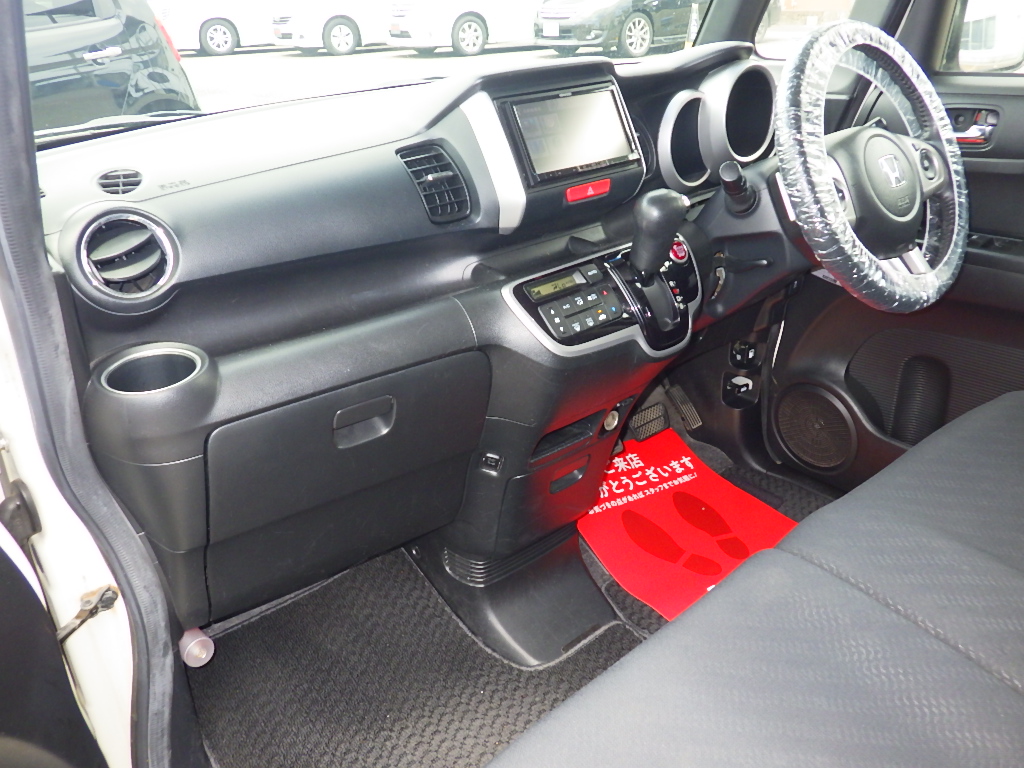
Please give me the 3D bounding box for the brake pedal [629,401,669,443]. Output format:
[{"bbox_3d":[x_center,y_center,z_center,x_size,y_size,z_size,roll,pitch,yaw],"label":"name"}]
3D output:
[{"bbox_3d":[0.243,0.068,1.470,0.085,0.054,0.025,-20,-4,-32],"label":"brake pedal"}]

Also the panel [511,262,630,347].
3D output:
[{"bbox_3d":[0.073,-0.094,0.971,0.142,0.025,0.088,-20,77,-32],"label":"panel"}]

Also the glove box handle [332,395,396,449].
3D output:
[{"bbox_3d":[-0.159,0.041,0.895,0.075,0.046,0.025,-20,47,-32],"label":"glove box handle"}]

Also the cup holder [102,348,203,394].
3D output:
[{"bbox_3d":[-0.333,0.010,0.777,0.088,0.055,0.088,-20,34,-32],"label":"cup holder"}]

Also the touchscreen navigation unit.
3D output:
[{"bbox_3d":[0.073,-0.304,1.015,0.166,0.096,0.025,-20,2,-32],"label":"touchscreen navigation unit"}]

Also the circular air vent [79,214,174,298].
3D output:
[{"bbox_3d":[-0.369,-0.121,0.790,0.081,0.081,0.030,-23,8,-36],"label":"circular air vent"}]

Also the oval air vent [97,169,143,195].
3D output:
[{"bbox_3d":[-0.383,-0.198,0.810,0.043,0.012,0.040,-23,57,-31],"label":"oval air vent"}]

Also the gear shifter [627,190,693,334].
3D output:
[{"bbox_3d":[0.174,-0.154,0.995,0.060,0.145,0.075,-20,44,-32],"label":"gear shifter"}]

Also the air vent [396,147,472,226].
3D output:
[{"bbox_3d":[-0.090,-0.229,0.955,0.066,0.085,0.030,-20,-2,-32],"label":"air vent"}]

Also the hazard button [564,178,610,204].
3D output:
[{"bbox_3d":[0.089,-0.231,0.995,0.064,0.018,0.014,-20,2,-32],"label":"hazard button"}]

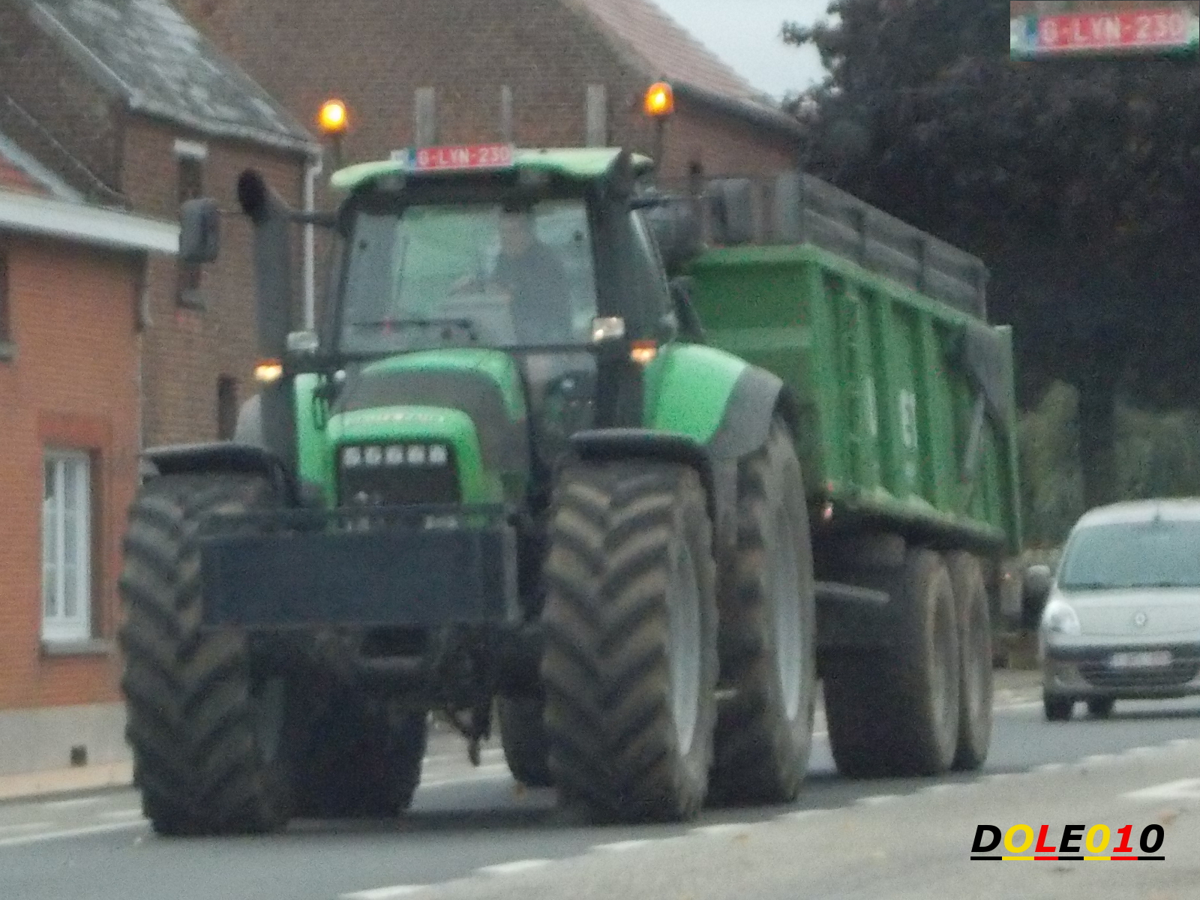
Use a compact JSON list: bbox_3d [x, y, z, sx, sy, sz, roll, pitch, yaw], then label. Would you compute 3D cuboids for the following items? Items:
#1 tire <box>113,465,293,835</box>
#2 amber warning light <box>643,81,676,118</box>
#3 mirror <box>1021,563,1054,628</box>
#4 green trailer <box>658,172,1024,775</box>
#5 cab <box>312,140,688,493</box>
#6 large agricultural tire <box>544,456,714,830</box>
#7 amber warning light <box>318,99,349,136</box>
[{"bbox_3d":[-1.729,0.903,19.950,0.520,1.570,1.570,-2,-2,11],"label":"tire"},{"bbox_3d":[0.284,-1.668,21.500,0.145,0.175,0.145,-2,-2,0],"label":"amber warning light"},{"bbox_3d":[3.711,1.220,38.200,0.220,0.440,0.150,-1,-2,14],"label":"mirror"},{"bbox_3d":[0.777,0.322,27.796,2.500,3.400,7.200,-2,-2,14],"label":"green trailer"},{"bbox_3d":[-0.494,-0.603,21.700,1.550,1.700,1.650,-2,-2,12],"label":"cab"},{"bbox_3d":[0.132,0.832,19.550,0.520,1.570,1.570,-2,-2,11],"label":"large agricultural tire"},{"bbox_3d":[-1.291,-1.614,21.850,0.145,0.175,0.145,-2,-2,0],"label":"amber warning light"}]

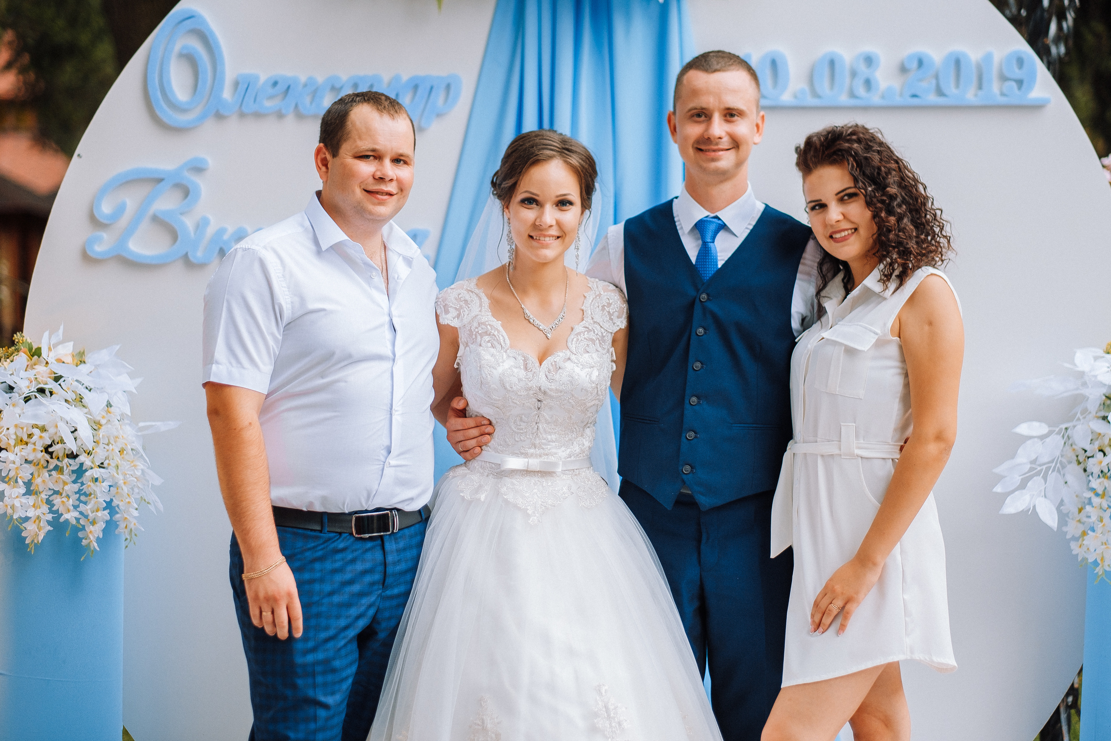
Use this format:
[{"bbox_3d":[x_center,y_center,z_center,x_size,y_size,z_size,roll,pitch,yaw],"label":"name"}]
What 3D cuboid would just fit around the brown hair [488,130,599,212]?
[{"bbox_3d":[-0.021,-0.365,4.750,0.195,0.165,0.225,1,4,0],"label":"brown hair"}]

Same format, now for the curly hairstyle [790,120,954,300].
[{"bbox_3d":[0.600,-0.295,4.860,0.265,0.330,0.250,-5,5,22],"label":"curly hairstyle"}]

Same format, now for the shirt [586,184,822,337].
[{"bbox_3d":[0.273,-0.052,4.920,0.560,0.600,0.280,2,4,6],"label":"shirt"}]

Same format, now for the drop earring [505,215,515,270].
[{"bbox_3d":[-0.082,-0.233,4.730,0.018,0.098,0.014,2,5,17],"label":"drop earring"}]

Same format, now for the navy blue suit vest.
[{"bbox_3d":[0.297,-0.030,4.910,0.365,0.580,0.260,3,4,6],"label":"navy blue suit vest"}]

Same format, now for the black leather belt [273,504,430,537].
[{"bbox_3d":[-0.406,0.267,4.760,0.360,0.055,0.270,-2,5,-28],"label":"black leather belt"}]

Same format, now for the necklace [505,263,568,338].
[{"bbox_3d":[-0.035,-0.128,4.710,0.122,0.142,0.120,1,4,0],"label":"necklace"}]

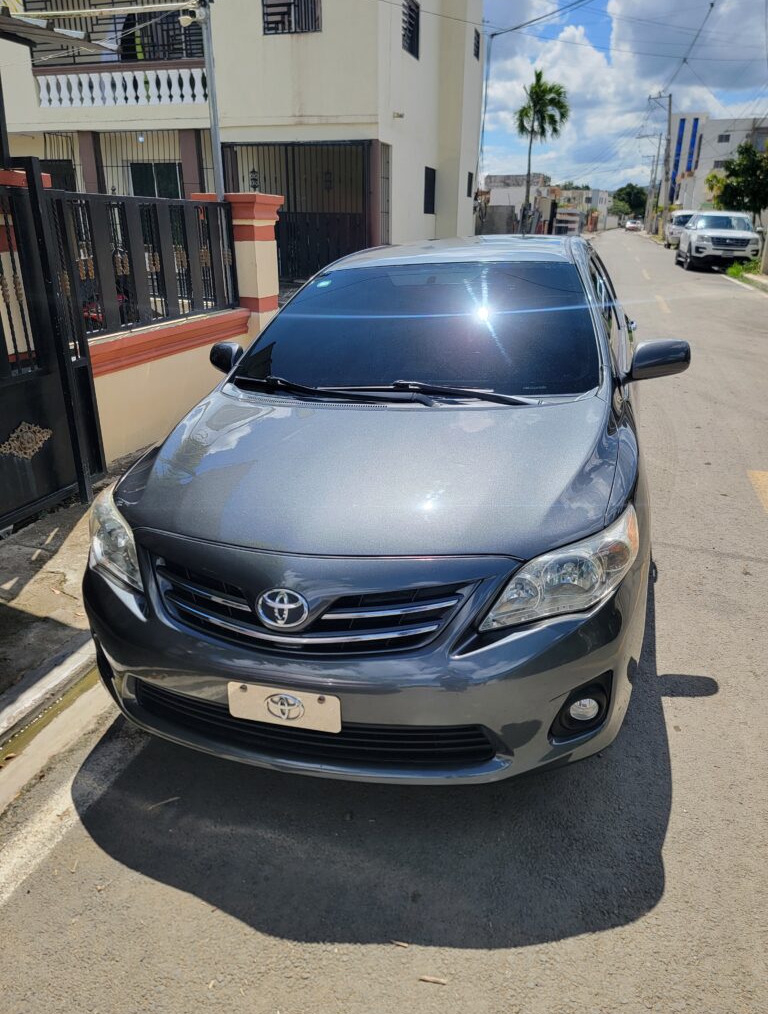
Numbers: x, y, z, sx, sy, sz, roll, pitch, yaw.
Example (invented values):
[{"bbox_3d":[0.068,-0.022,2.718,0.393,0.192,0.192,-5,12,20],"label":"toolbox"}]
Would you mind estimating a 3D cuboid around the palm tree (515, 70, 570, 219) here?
[{"bbox_3d":[8.668,-19.790,39.865,3.144,8.275,3.144,0,21,0],"label":"palm tree"}]

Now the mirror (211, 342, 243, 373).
[{"bbox_3d":[-0.682,-0.669,3.212,0.230,0.150,0.170,3,22,16],"label":"mirror"}]

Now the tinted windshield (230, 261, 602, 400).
[{"bbox_3d":[0.154,-0.748,2.846,1.400,0.140,0.970,3,48,16],"label":"tinted windshield"}]

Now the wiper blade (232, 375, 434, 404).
[{"bbox_3d":[-0.217,-0.440,2.650,0.910,0.060,0.080,11,25,28],"label":"wiper blade"}]

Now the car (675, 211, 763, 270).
[{"bbox_3d":[11.066,-8.809,23.455,2.050,1.780,5.040,8,23,15],"label":"car"}]

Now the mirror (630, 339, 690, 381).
[{"bbox_3d":[1.042,-0.565,2.706,0.230,0.150,0.170,3,22,16],"label":"mirror"}]

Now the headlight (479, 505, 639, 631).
[{"bbox_3d":[0.450,0.145,1.778,0.380,0.225,0.460,3,22,16],"label":"headlight"}]

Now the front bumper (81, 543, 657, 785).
[{"bbox_3d":[-0.174,0.364,1.956,1.730,0.570,0.550,3,22,16],"label":"front bumper"}]

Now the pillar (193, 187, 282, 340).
[{"bbox_3d":[-1.192,-1.789,6.213,0.550,1.750,0.470,8,22,19],"label":"pillar"}]

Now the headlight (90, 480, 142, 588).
[{"bbox_3d":[-0.766,0.072,2.136,0.380,0.225,0.460,3,22,16],"label":"headlight"}]

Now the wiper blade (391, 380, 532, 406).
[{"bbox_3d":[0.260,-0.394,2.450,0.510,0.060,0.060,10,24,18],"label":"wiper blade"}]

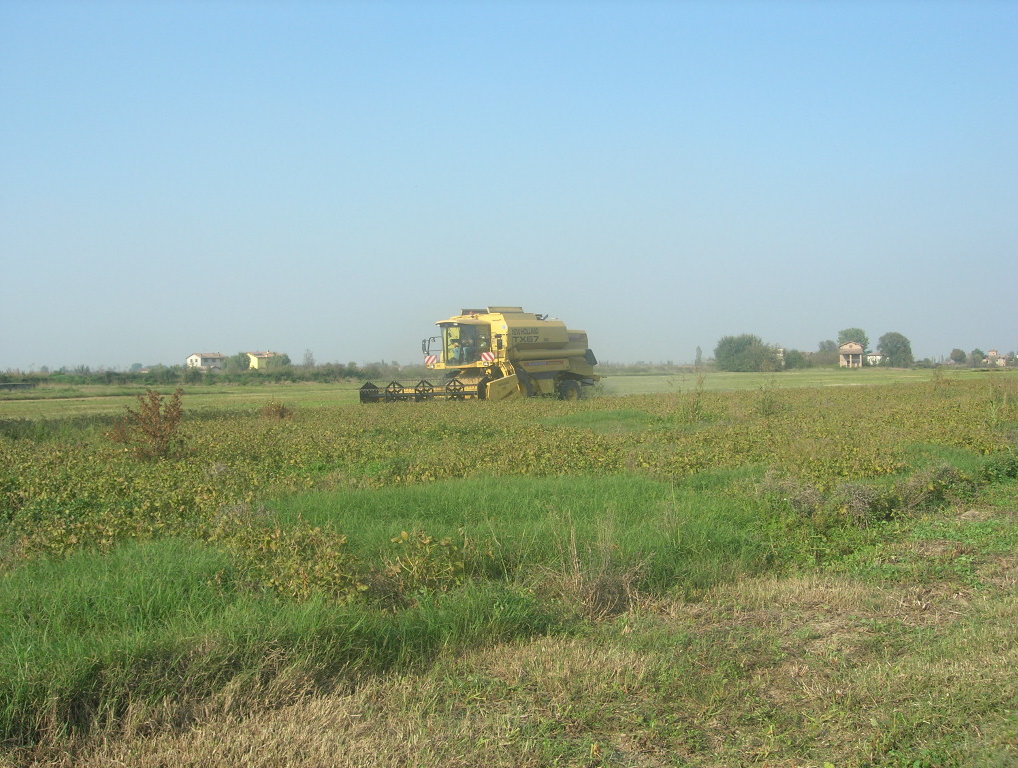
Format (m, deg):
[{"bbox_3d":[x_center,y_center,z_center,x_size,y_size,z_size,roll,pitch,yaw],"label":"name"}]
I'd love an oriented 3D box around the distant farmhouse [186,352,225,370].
[{"bbox_3d":[-123.000,-8.200,457.000,9.500,8.300,13.000,0,1,40],"label":"distant farmhouse"}]

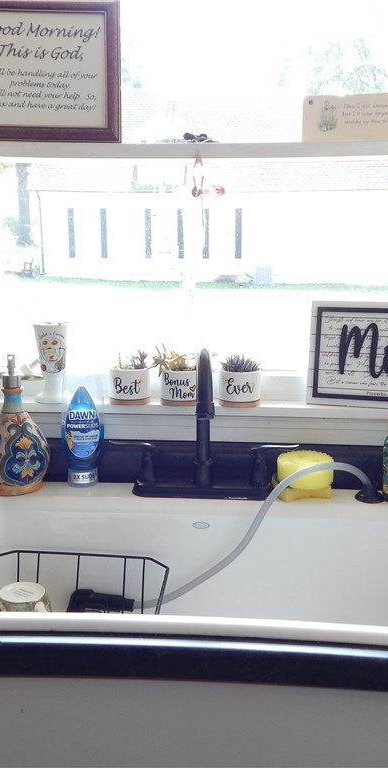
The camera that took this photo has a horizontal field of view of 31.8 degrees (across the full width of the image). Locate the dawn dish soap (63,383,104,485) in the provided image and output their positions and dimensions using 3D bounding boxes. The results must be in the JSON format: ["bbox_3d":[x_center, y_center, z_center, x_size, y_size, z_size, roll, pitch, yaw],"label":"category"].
[{"bbox_3d":[-0.221,0.102,1.325,0.079,0.195,0.055,-4,14,-13],"label":"dawn dish soap"}]

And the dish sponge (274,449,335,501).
[{"bbox_3d":[0.209,0.170,1.282,0.112,0.068,0.090,0,13,6],"label":"dish sponge"}]

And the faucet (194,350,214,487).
[{"bbox_3d":[0.017,0.079,1.232,0.045,0.275,0.180,-1,13,0],"label":"faucet"}]

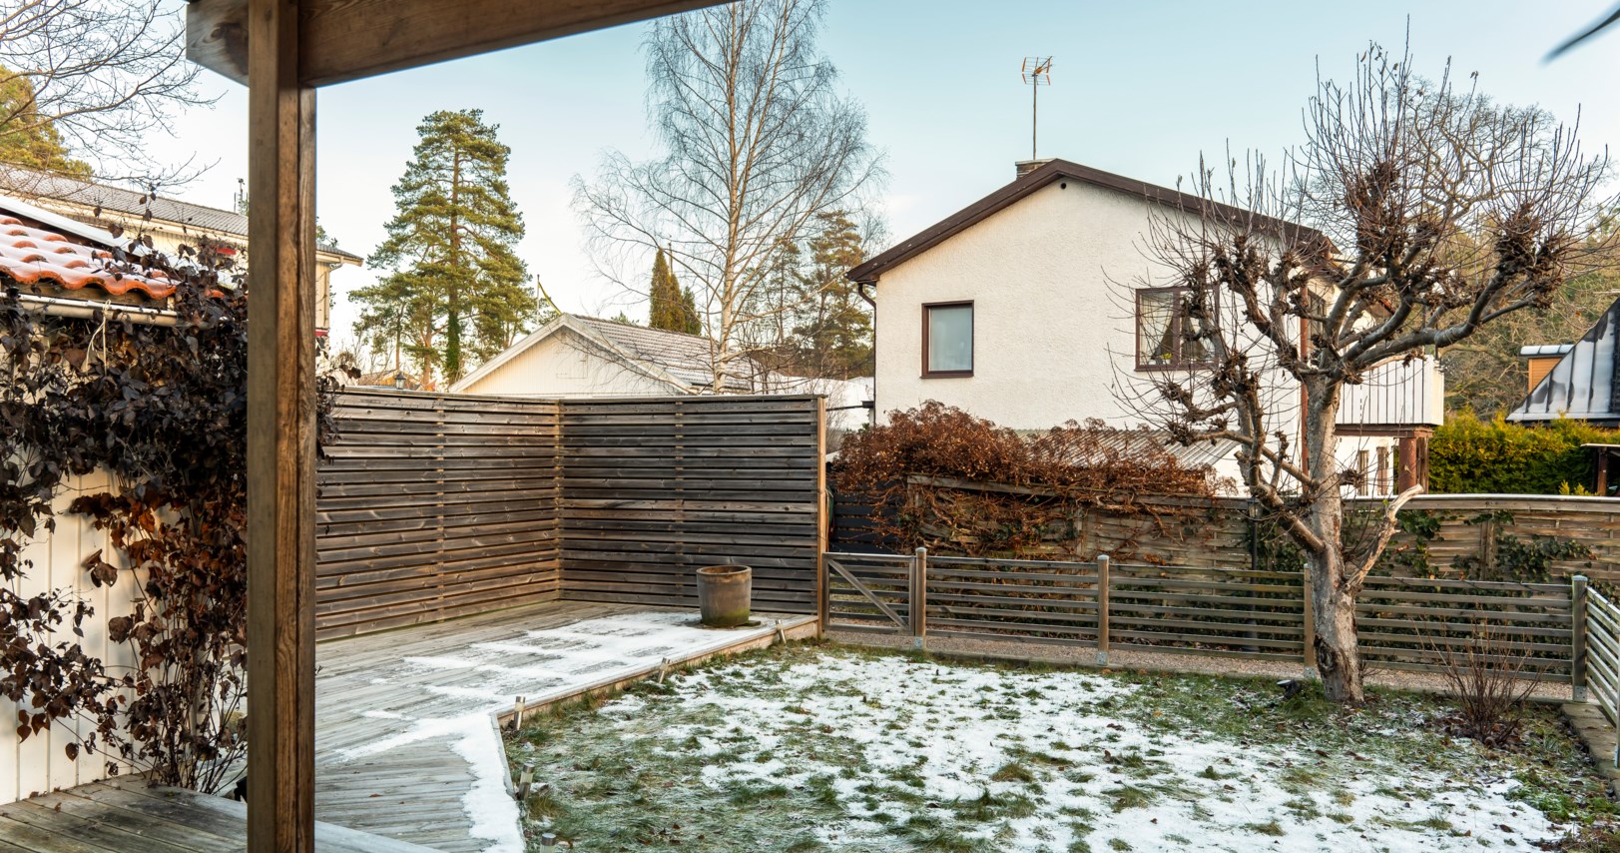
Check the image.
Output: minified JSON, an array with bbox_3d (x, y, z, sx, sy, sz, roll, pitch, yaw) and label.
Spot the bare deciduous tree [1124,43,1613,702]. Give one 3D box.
[{"bbox_3d":[3.640,-0.360,7.350,3.150,4.420,2.800,0,0,20],"label":"bare deciduous tree"}]

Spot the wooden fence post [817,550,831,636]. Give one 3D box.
[{"bbox_3d":[0.128,1.481,9.500,0.085,0.730,0.085,0,0,20],"label":"wooden fence post"}]

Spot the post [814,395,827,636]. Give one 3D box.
[{"bbox_3d":[0.103,0.784,9.550,0.090,2.140,0.090,0,0,20],"label":"post"}]

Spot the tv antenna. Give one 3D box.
[{"bbox_3d":[4.450,-6.160,20.600,0.520,2.020,0.900,0,0,-9],"label":"tv antenna"}]

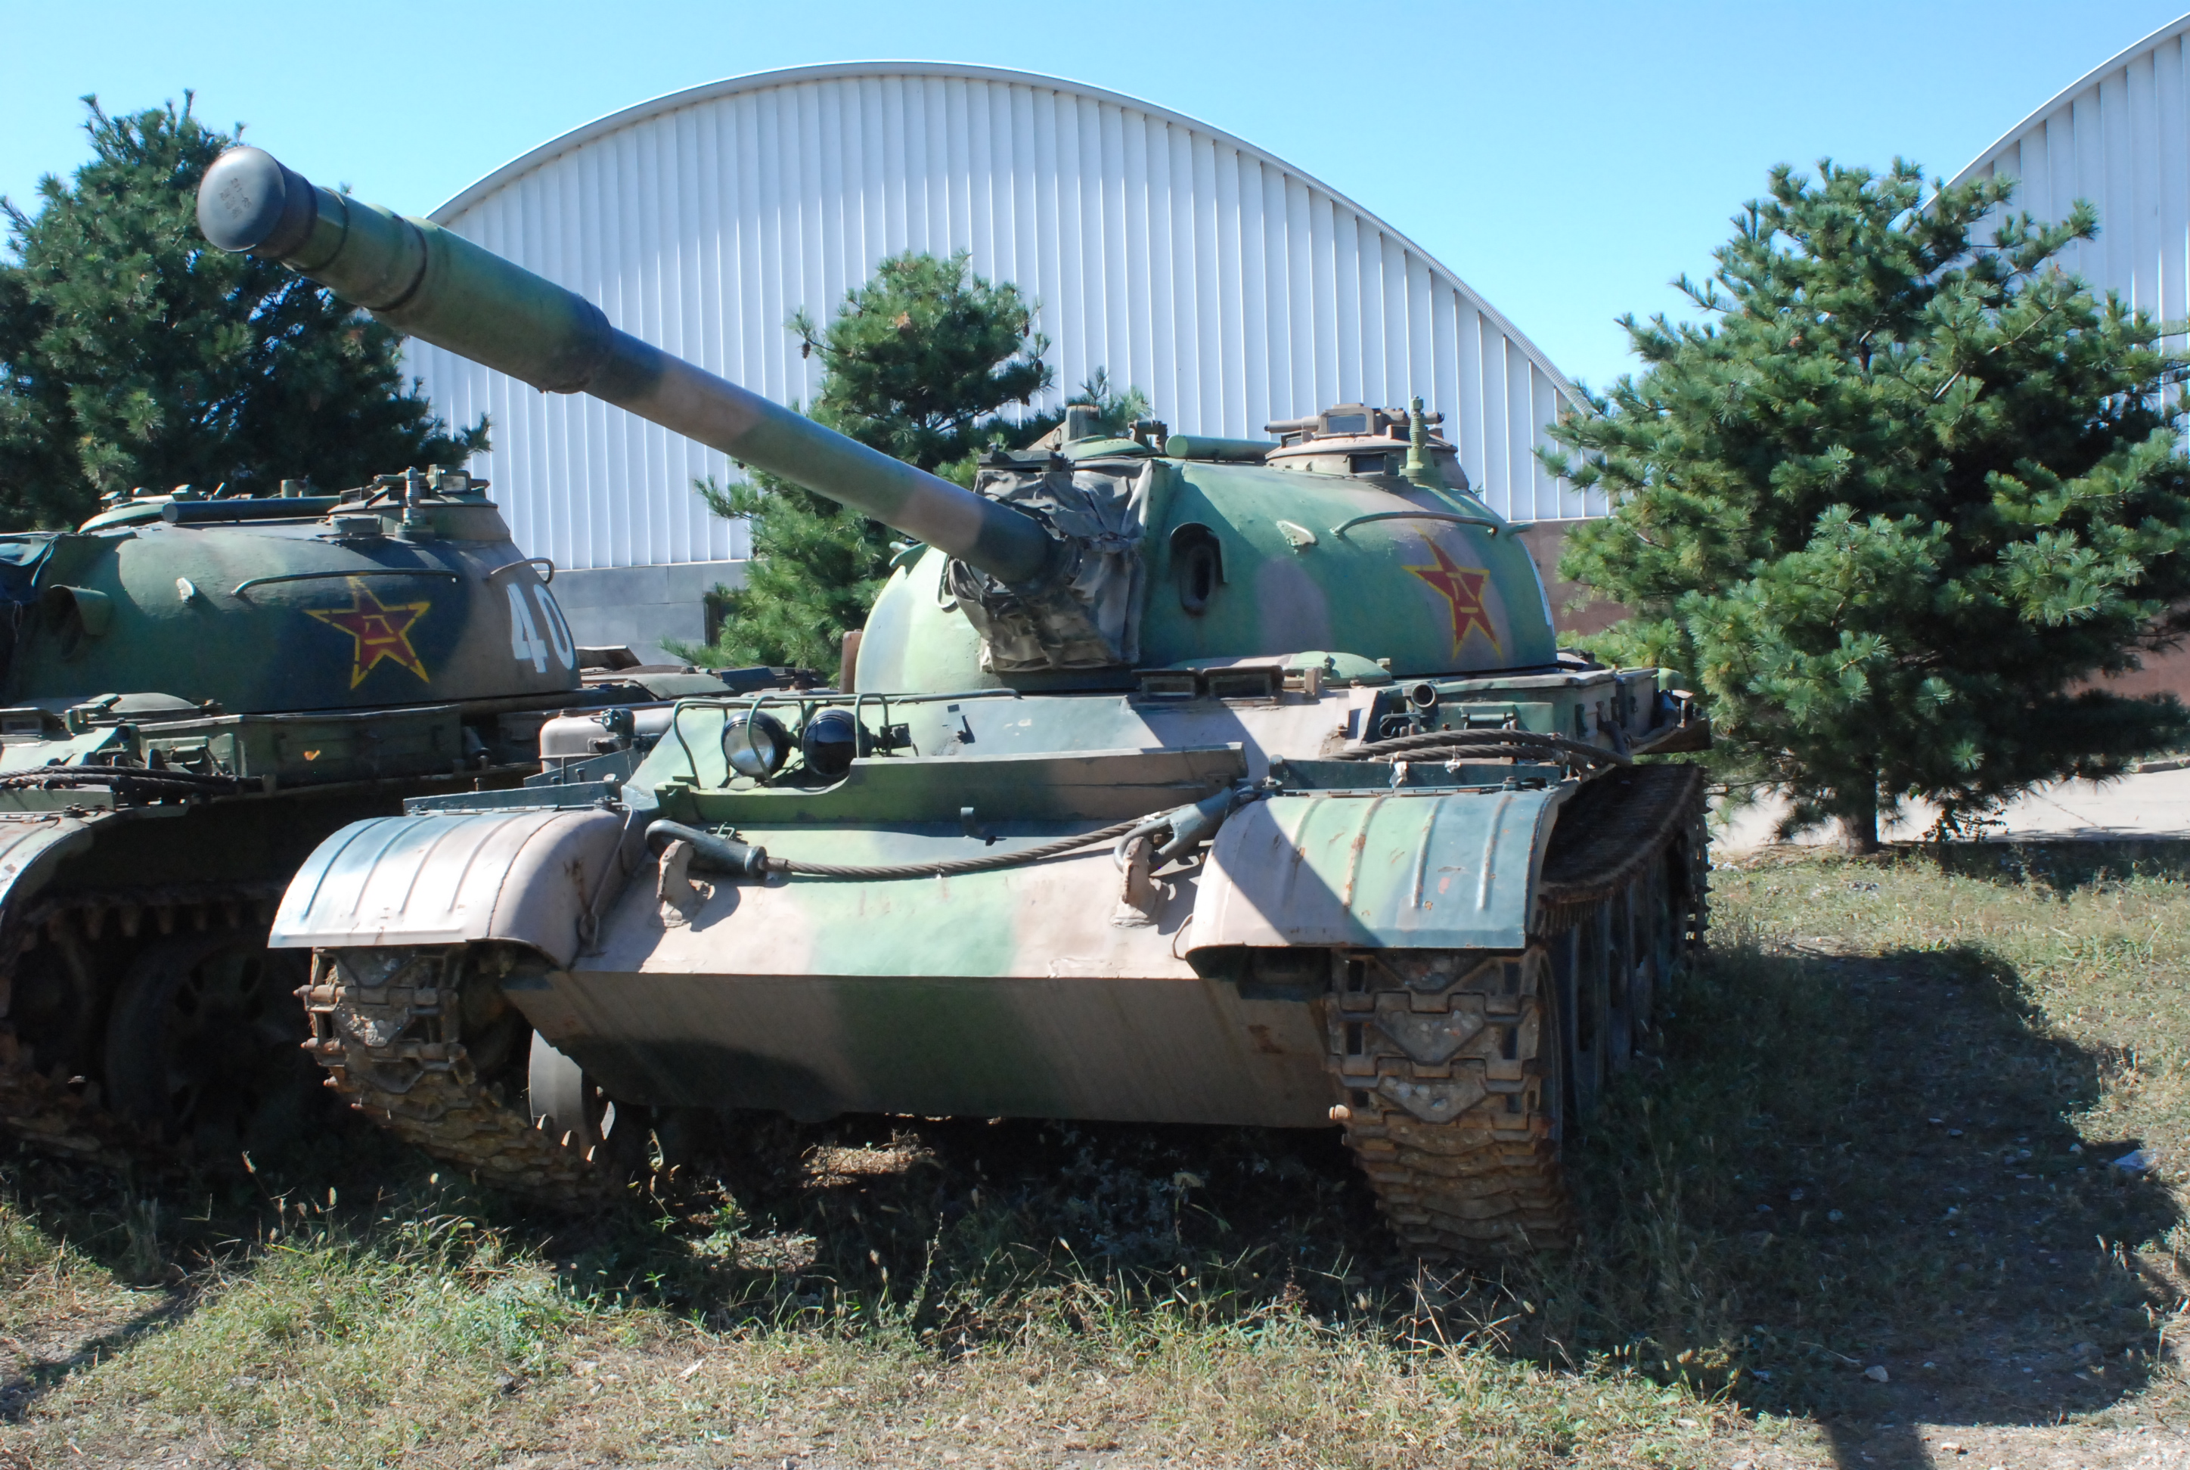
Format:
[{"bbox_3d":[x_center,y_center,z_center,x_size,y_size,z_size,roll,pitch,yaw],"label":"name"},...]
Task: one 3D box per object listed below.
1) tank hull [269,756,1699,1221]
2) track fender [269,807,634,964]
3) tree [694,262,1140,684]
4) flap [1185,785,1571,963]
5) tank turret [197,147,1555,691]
[{"bbox_3d":[0.364,0.568,7.074,2.860,1.190,5.320,-2,2,20],"label":"tank hull"},{"bbox_3d":[-1.452,0.340,5.164,0.730,0.325,0.610,-2,2,20],"label":"track fender"},{"bbox_3d":[-1.082,-1.150,15.047,3.400,4.300,3.400,-2,1,0],"label":"tree"},{"bbox_3d":[0.573,0.269,4.446,0.690,0.315,0.610,-2,2,20],"label":"flap"},{"bbox_3d":[-0.217,-0.516,5.536,2.220,0.890,5.580,-2,2,20],"label":"tank turret"}]

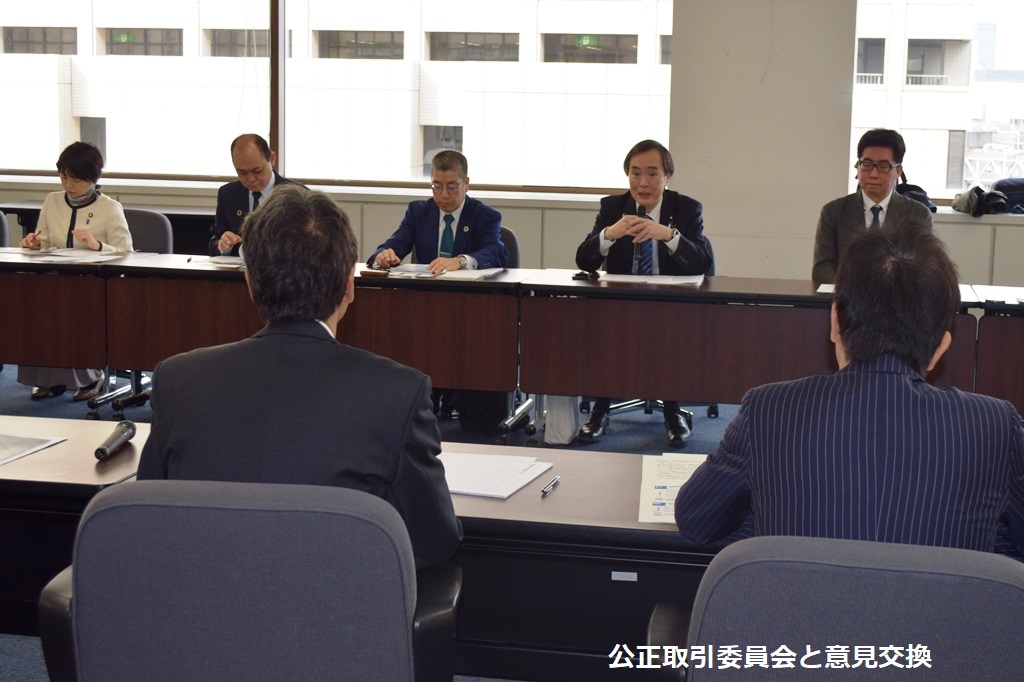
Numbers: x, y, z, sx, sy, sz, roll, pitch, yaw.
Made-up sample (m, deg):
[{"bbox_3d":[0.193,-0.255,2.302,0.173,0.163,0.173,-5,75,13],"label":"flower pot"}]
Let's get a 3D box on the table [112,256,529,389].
[{"bbox_3d":[-0.804,0.025,6.409,1.800,0.700,0.600,3,9,12],"label":"table"}]

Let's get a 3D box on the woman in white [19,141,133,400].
[{"bbox_3d":[-2.077,-0.360,7.092,0.540,1.215,0.700,3,9,12],"label":"woman in white"}]

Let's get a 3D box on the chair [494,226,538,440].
[{"bbox_3d":[-0.282,-0.124,6.851,0.620,0.880,0.630,3,9,12],"label":"chair"}]

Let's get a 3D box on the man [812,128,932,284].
[{"bbox_3d":[1.560,-0.244,6.319,0.530,1.340,0.760,3,9,12],"label":"man"}]

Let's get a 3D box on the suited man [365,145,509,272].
[{"bbox_3d":[-0.317,-0.261,6.631,0.630,1.215,0.800,3,9,12],"label":"suited man"}]

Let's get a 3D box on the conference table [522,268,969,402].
[{"bbox_3d":[0.963,0.113,6.028,1.800,0.700,0.600,3,9,12],"label":"conference table"}]

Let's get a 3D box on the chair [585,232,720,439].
[{"bbox_3d":[0.636,-0.078,6.653,0.620,0.880,0.630,3,9,12],"label":"chair"}]

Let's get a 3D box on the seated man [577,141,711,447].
[{"bbox_3d":[0.579,-0.250,6.444,0.580,1.280,0.780,3,9,12],"label":"seated man"}]

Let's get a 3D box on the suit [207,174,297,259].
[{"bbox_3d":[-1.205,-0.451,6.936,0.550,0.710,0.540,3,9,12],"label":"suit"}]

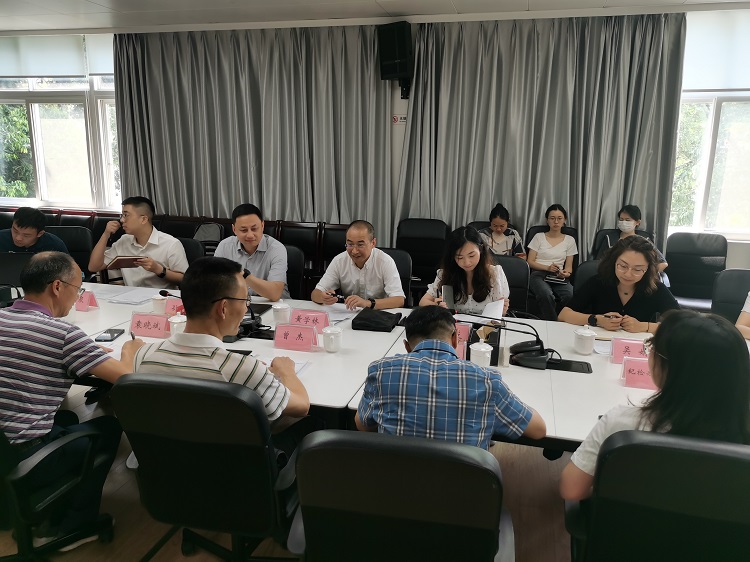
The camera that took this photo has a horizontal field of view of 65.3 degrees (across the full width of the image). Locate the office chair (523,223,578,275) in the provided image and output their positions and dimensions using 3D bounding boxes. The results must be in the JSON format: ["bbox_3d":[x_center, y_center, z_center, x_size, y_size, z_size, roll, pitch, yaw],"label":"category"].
[{"bbox_3d":[1.574,0.017,5.241,0.600,0.960,0.620,4,12,15],"label":"office chair"}]

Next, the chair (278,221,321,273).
[{"bbox_3d":[-0.822,-0.097,5.742,0.470,0.900,0.560,4,13,14],"label":"chair"}]

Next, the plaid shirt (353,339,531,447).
[{"bbox_3d":[0.171,0.443,1.558,0.490,0.540,0.450,3,11,9],"label":"plaid shirt"}]

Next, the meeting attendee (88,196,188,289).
[{"bbox_3d":[-1.560,0.125,3.808,0.600,1.290,0.800,8,14,28],"label":"meeting attendee"}]

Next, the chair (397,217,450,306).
[{"bbox_3d":[0.376,-0.004,5.170,0.560,1.020,0.600,4,12,13],"label":"chair"}]

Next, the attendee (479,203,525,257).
[{"bbox_3d":[1.082,-0.063,5.066,0.500,1.180,0.780,4,12,15],"label":"attendee"}]

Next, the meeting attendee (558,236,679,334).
[{"bbox_3d":[1.210,0.370,2.936,0.580,1.200,0.740,5,12,17],"label":"meeting attendee"}]

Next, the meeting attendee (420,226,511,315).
[{"bbox_3d":[0.509,0.294,3.310,0.490,1.200,0.720,4,12,15],"label":"meeting attendee"}]

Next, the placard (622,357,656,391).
[{"bbox_3d":[1.070,0.360,2.261,0.195,0.103,0.090,4,13,14],"label":"placard"}]

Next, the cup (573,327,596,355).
[{"bbox_3d":[0.911,0.252,2.506,0.100,0.125,0.100,4,12,15],"label":"cup"}]

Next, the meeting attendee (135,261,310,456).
[{"bbox_3d":[-0.486,0.523,1.891,0.540,1.230,0.780,6,12,22],"label":"meeting attendee"}]

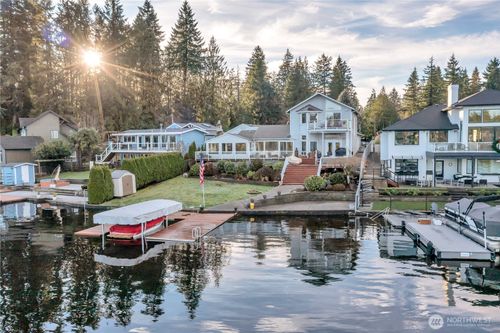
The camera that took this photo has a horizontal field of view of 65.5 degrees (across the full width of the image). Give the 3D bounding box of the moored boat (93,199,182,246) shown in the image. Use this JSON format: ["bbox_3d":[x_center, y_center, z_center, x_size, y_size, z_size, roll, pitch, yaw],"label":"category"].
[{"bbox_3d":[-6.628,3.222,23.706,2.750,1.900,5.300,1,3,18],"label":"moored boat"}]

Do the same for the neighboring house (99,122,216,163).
[{"bbox_3d":[-11.924,-3.356,54.394,12.200,5.600,13.500,0,3,15],"label":"neighboring house"}]

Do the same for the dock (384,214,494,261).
[{"bbox_3d":[10.006,3.744,22.088,3.100,0.550,9.200,0,3,9],"label":"dock"}]

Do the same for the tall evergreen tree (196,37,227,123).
[{"bbox_3d":[-9.519,-18.540,99.141,7.718,28.261,7.718,0,3,0],"label":"tall evergreen tree"}]

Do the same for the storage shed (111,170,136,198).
[{"bbox_3d":[-11.590,1.405,34.822,1.800,2.350,2.400,0,3,10],"label":"storage shed"}]

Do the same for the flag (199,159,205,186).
[{"bbox_3d":[-3.677,0.407,29.463,0.480,1.950,0.280,0,3,8],"label":"flag"}]

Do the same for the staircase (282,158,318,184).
[{"bbox_3d":[5.403,0.430,41.386,3.700,2.800,3.900,0,3,12],"label":"staircase"}]

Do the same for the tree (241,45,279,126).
[{"bbox_3d":[2.465,-18.278,103.165,9.632,26.737,9.632,0,3,0],"label":"tree"}]

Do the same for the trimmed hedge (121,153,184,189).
[{"bbox_3d":[-10.199,0.241,42.271,1.400,3.250,11.300,0,3,14],"label":"trimmed hedge"}]

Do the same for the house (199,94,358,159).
[{"bbox_3d":[4.566,-4.884,51.814,18.300,7.800,12.000,1,3,17],"label":"house"}]

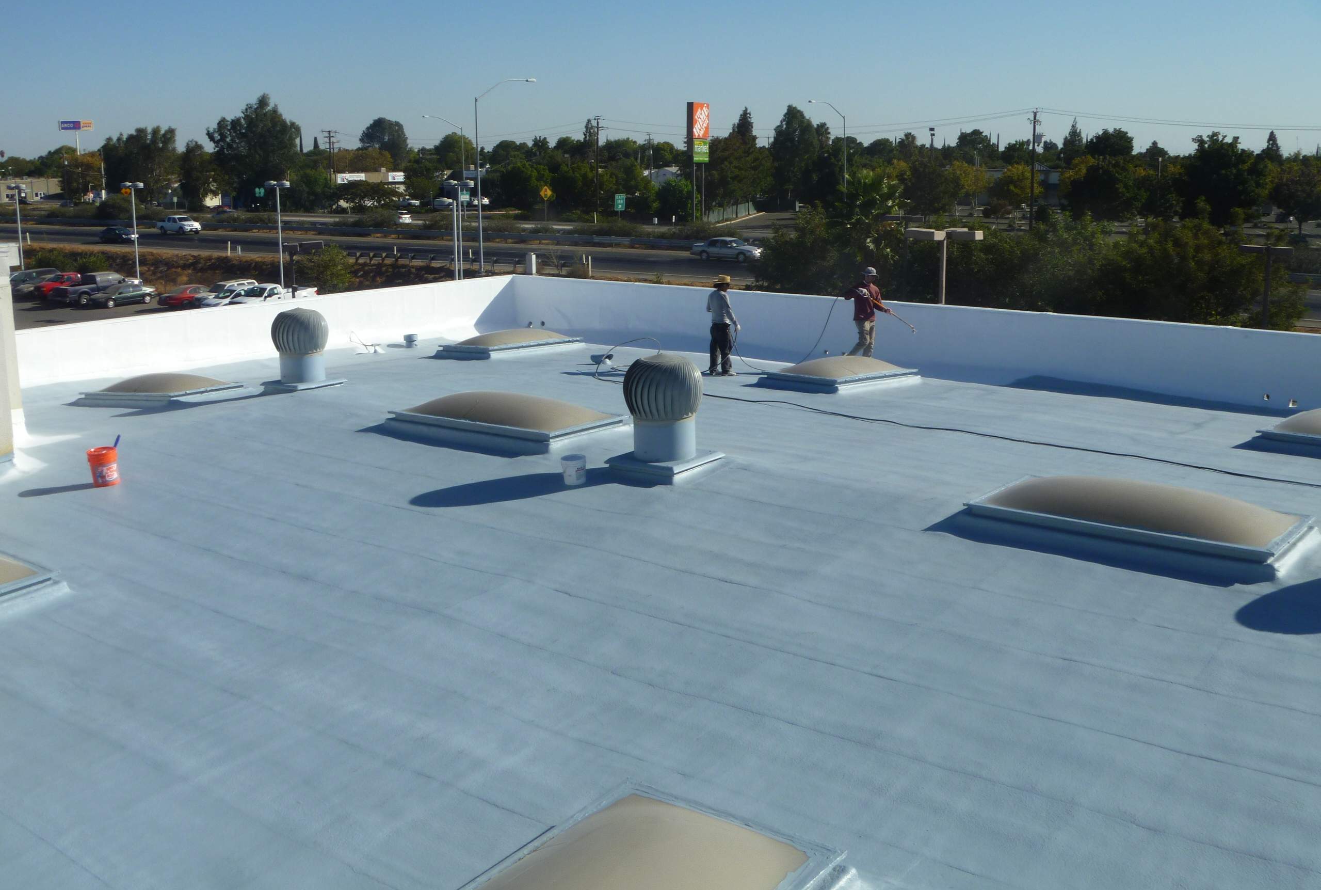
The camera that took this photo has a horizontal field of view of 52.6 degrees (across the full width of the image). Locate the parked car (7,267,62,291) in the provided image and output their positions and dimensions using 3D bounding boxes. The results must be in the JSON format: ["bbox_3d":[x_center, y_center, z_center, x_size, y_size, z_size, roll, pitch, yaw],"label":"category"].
[{"bbox_3d":[-45.918,-11.639,96.355,1.920,1.760,4.900,6,14,28],"label":"parked car"}]

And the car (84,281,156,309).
[{"bbox_3d":[-36.579,-10.249,90.530,1.770,1.430,4.680,6,14,28],"label":"car"}]

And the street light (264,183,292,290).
[{"bbox_3d":[-23.440,-12.743,82.277,1.850,6.850,0.850,9,15,36],"label":"street light"}]

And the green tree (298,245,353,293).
[{"bbox_3d":[-23.023,-12.066,92.368,3.654,3.458,3.654,-3,13,-14],"label":"green tree"}]

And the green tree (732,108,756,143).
[{"bbox_3d":[14.413,-49.378,231.772,5.500,18.000,5.500,0,11,0],"label":"green tree"}]

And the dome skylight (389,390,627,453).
[{"bbox_3d":[-1.769,-0.367,15.459,2.610,0.460,1.380,8,14,37],"label":"dome skylight"}]

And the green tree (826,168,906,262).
[{"bbox_3d":[8.950,-7.719,58.866,3.800,8.800,3.800,0,11,0],"label":"green tree"}]

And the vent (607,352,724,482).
[{"bbox_3d":[0.048,-0.320,13.304,0.870,1.180,0.870,9,15,37],"label":"vent"}]

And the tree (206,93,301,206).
[{"bbox_3d":[-64.249,-47.100,213.892,14.572,17.762,14.572,-4,13,-17],"label":"tree"}]

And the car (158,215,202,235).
[{"bbox_3d":[-47.838,-21.889,133.000,5.250,1.800,1.850,9,15,39],"label":"car"}]

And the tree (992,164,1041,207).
[{"bbox_3d":[56.532,-41.188,212.752,7.438,7.061,7.438,3,13,15],"label":"tree"}]

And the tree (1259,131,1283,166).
[{"bbox_3d":[114.163,-52.639,250.000,5.000,12.200,5.000,5,13,24],"label":"tree"}]

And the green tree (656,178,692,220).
[{"bbox_3d":[1.486,-26.329,142.504,3.900,4.700,3.900,0,12,1],"label":"green tree"}]

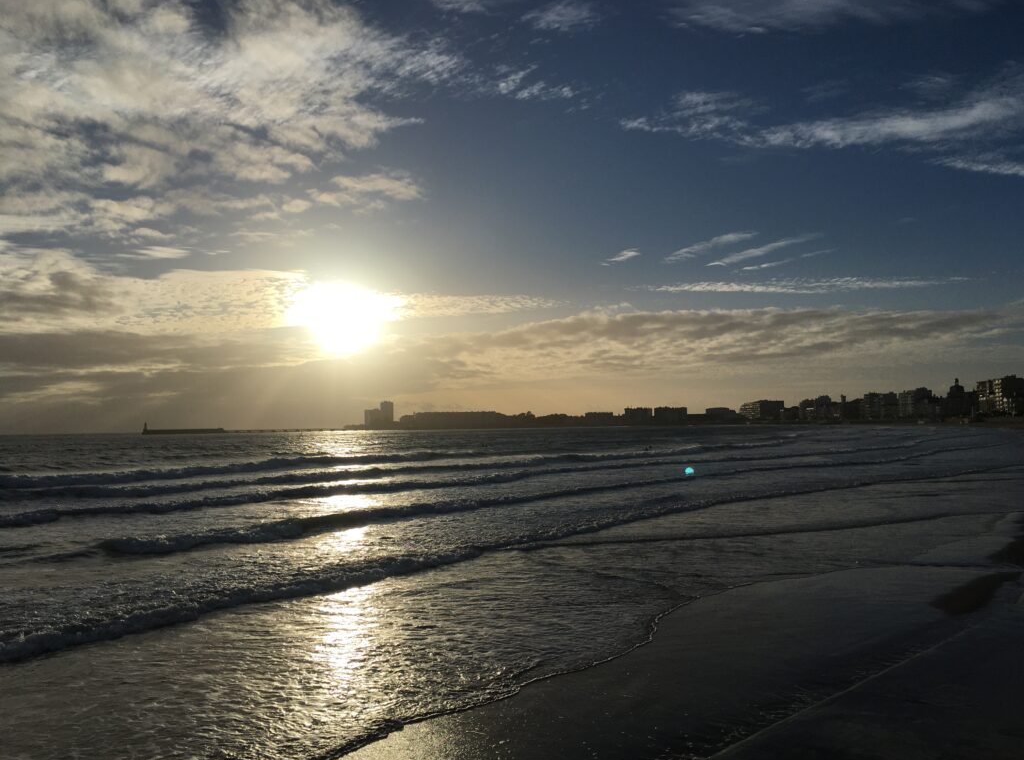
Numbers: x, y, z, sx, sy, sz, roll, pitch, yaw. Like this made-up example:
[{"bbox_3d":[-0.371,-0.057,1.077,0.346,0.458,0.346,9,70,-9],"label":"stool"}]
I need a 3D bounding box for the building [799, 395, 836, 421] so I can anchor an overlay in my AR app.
[{"bbox_3d":[321.990,29.200,905.000,19.700,26.410,33.490,1,-3,-22],"label":"building"}]

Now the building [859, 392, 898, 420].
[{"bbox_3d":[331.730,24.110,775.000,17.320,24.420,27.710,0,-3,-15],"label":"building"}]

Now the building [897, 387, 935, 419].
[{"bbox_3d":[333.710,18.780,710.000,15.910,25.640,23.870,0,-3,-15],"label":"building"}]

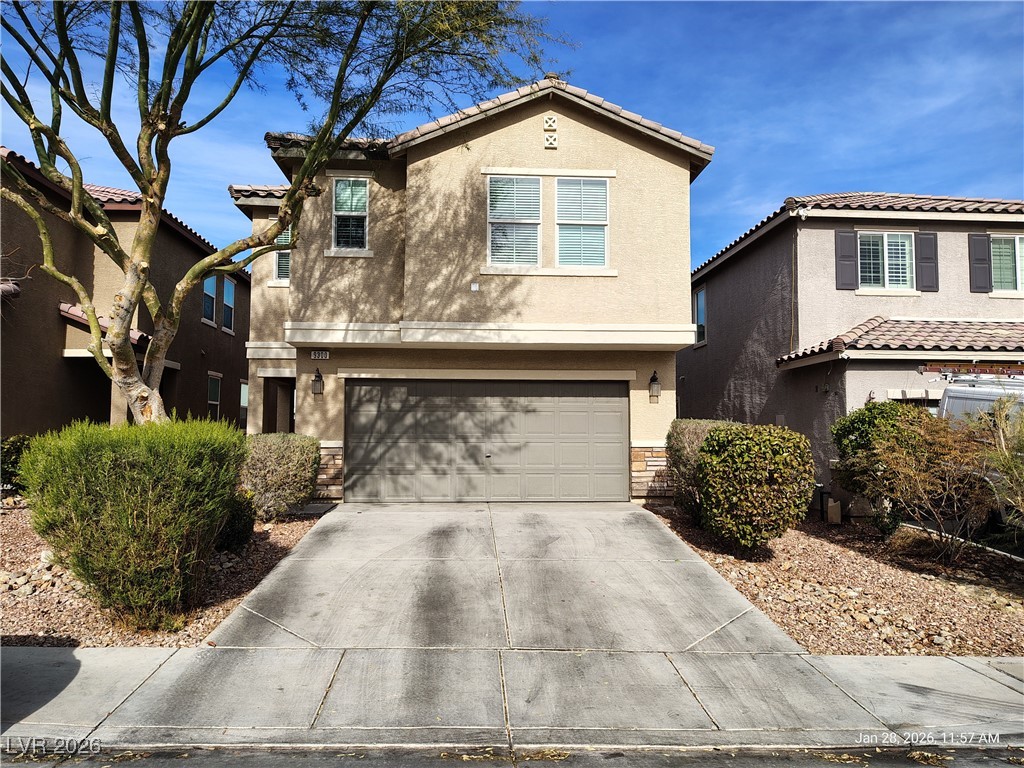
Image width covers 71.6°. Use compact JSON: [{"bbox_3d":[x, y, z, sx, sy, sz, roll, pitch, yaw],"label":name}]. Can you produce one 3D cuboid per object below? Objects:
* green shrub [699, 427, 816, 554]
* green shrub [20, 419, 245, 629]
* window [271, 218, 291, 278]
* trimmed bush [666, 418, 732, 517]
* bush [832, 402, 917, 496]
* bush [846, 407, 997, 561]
[{"bbox_3d":[3.182,1.337,9.192,1.480,1.597,1.400,0,-4,-3],"label":"green shrub"},{"bbox_3d":[-3.619,1.258,6.719,1.920,1.804,1.800,0,-4,-3],"label":"green shrub"},{"bbox_3d":[-4.473,-2.676,14.222,0.570,1.188,0.100,0,-4,-3],"label":"window"},{"bbox_3d":[3.065,1.333,11.144,1.300,1.518,1.250,0,-4,-3],"label":"trimmed bush"},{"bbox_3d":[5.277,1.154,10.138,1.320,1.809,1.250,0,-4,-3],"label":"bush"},{"bbox_3d":[5.132,1.243,8.817,1.680,1.877,1.550,0,-4,-3],"label":"bush"}]

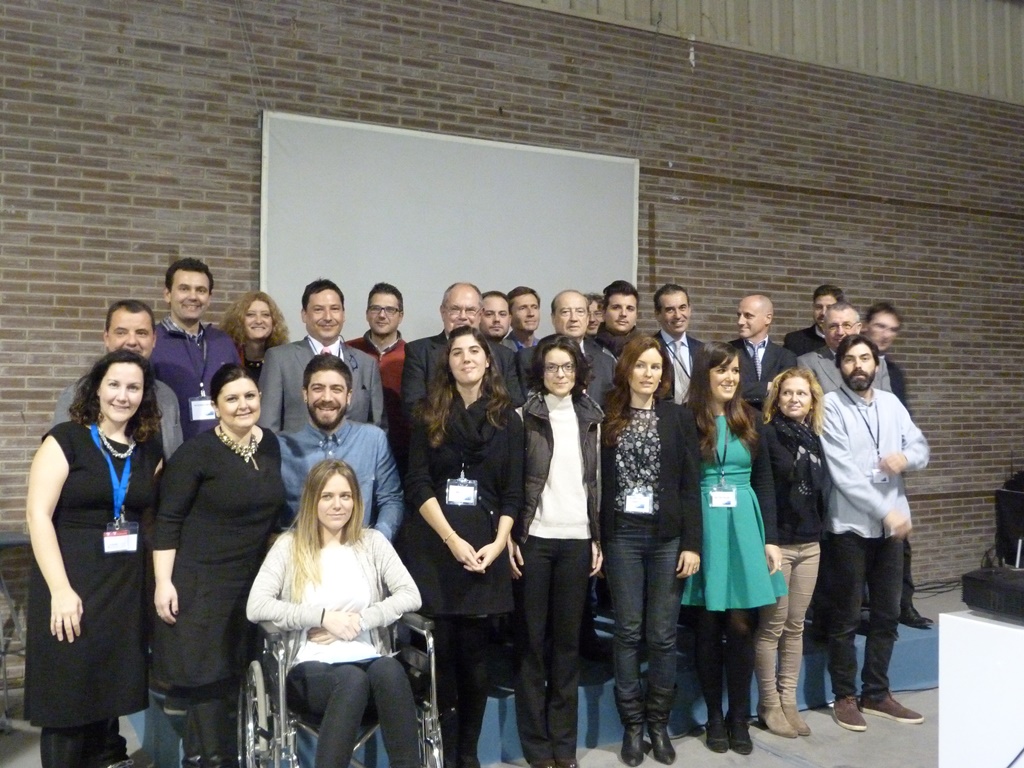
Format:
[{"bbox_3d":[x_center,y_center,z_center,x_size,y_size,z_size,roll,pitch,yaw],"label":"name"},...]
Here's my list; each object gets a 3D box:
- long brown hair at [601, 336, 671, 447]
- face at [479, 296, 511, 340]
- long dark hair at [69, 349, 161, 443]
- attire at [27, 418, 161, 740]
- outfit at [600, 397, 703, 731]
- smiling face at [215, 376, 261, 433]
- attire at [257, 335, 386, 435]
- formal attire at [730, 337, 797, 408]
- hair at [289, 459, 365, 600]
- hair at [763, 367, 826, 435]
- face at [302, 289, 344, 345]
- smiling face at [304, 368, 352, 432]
[{"bbox_3d":[0.505,0.026,4.200,0.280,0.470,0.270,0,-1,-13],"label":"long brown hair"},{"bbox_3d":[-0.077,-0.321,5.000,0.160,0.215,0.160,0,0,0],"label":"face"},{"bbox_3d":[-1.287,0.037,3.360,0.295,0.310,0.250,0,0,-27],"label":"long dark hair"},{"bbox_3d":[-1.361,0.596,3.360,0.420,0.950,0.310,0,-1,-28],"label":"attire"},{"bbox_3d":[0.559,0.764,4.240,0.450,1.420,0.290,0,0,7],"label":"outfit"},{"bbox_3d":[-0.896,0.067,3.380,0.148,0.185,0.140,-5,-1,-27],"label":"smiling face"},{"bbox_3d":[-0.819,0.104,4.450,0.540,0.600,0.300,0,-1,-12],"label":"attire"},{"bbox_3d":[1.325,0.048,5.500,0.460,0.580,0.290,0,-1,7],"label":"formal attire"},{"bbox_3d":[-0.570,0.447,3.180,0.230,0.420,0.250,0,-1,-12],"label":"hair"},{"bbox_3d":[1.233,0.072,4.520,0.270,0.290,0.250,0,-1,6],"label":"hair"},{"bbox_3d":[-0.797,-0.290,4.380,0.180,0.240,0.200,0,-1,-14],"label":"face"},{"bbox_3d":[-0.618,0.055,3.450,0.158,0.210,0.155,0,-1,-10],"label":"smiling face"}]

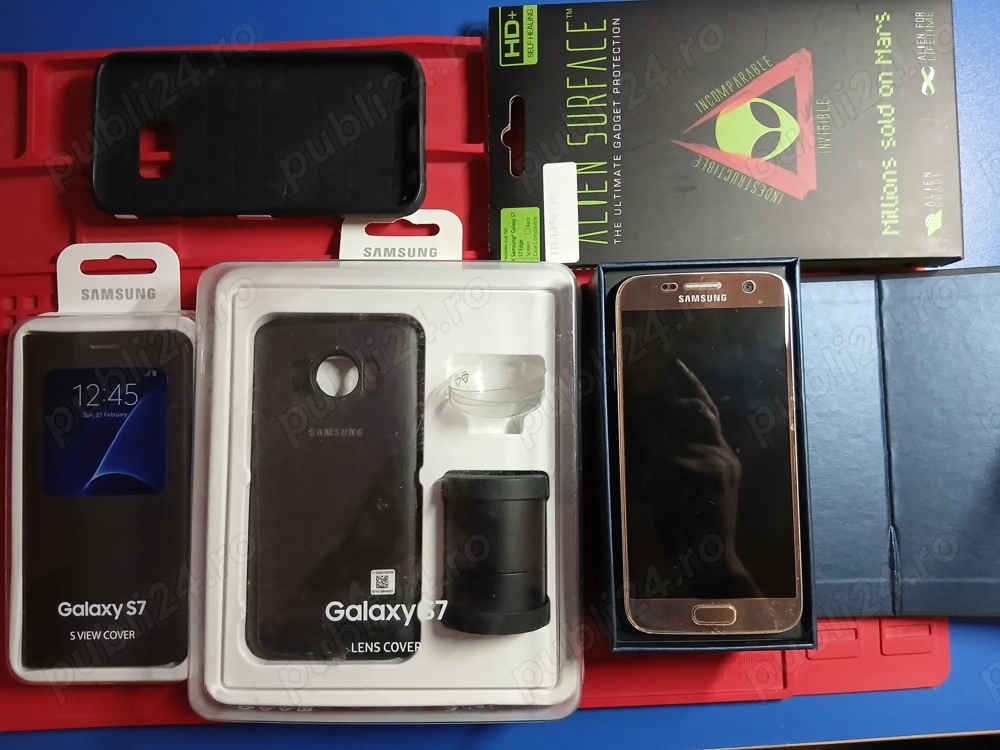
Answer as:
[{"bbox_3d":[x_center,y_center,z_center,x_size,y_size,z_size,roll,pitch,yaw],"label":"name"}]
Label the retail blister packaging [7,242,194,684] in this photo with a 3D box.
[{"bbox_3d":[-0.170,0.035,0.331,0.081,0.019,0.192,0,88,1],"label":"retail blister packaging"}]

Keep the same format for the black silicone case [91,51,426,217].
[{"bbox_3d":[-0.108,-0.108,0.342,0.150,0.011,0.075,0,87,1],"label":"black silicone case"}]

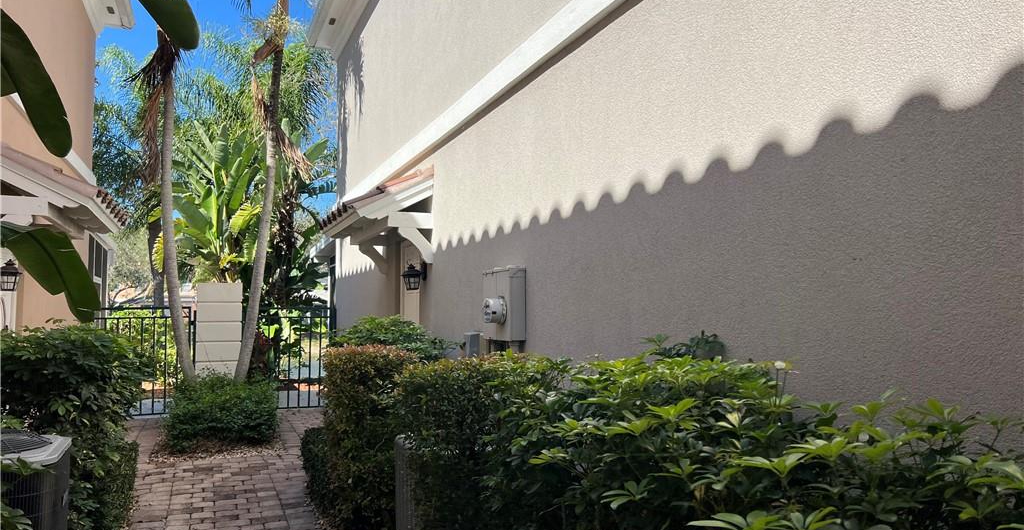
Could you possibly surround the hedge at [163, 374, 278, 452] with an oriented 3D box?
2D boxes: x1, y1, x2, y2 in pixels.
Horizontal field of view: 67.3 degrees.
[{"bbox_3d":[-3.455,1.707,9.139,1.200,0.660,1.700,1,-4,-22],"label":"hedge"}]

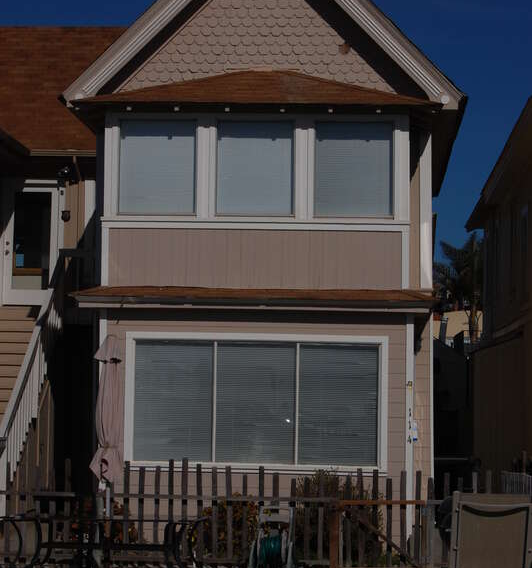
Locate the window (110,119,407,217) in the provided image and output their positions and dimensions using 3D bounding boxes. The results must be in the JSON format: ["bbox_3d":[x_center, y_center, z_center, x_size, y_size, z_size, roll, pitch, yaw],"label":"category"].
[{"bbox_3d":[-0.116,-1.384,20.349,3.515,1.255,0.300,0,-6,3],"label":"window"}]

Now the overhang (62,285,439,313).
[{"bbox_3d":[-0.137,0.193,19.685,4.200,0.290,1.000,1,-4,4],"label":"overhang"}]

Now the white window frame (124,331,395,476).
[{"bbox_3d":[-0.118,1.368,19.407,2.950,1.464,0.110,1,-4,4],"label":"white window frame"}]

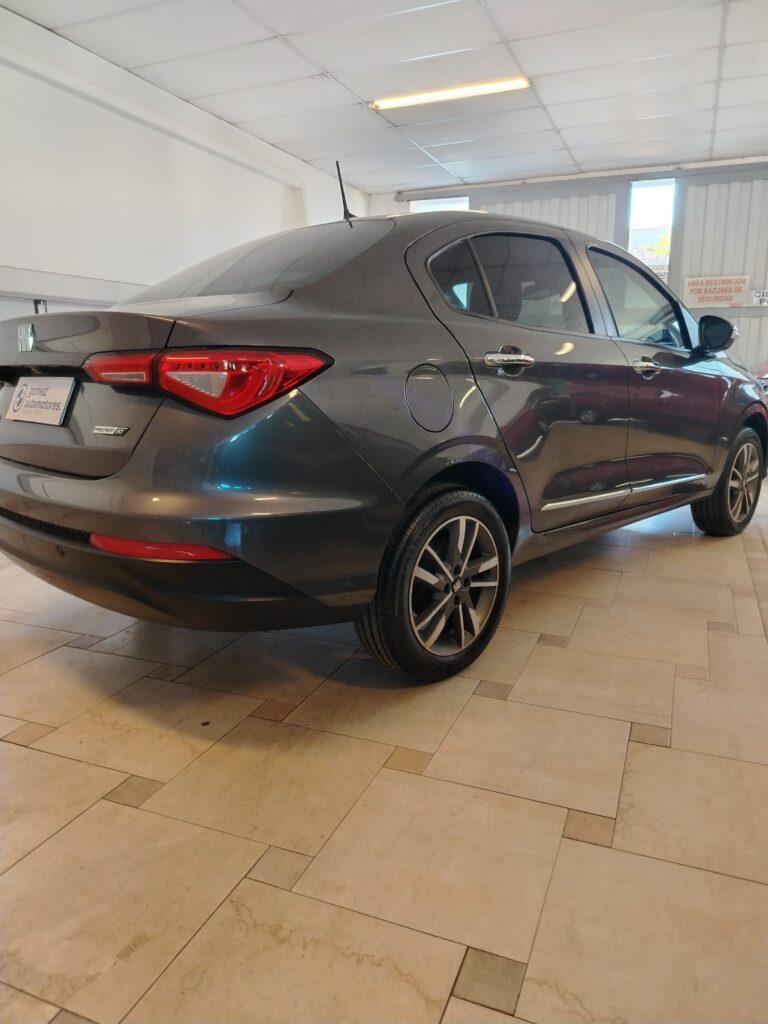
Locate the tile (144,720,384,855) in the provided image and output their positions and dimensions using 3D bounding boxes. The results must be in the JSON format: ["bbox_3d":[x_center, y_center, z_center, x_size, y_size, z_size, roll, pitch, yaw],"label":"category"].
[{"bbox_3d":[-0.260,0.640,1.714,0.447,0.010,0.447,4,13,22],"label":"tile"}]

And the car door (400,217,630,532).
[{"bbox_3d":[0.517,-0.452,2.475,0.220,1.050,1.130,11,17,44],"label":"car door"}]

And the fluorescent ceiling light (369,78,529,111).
[{"bbox_3d":[0.451,-3.043,5.173,1.190,0.060,0.080,3,13,19],"label":"fluorescent ceiling light"}]

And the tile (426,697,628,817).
[{"bbox_3d":[0.387,0.615,1.839,0.453,0.012,0.453,4,13,22],"label":"tile"}]

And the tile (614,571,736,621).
[{"bbox_3d":[1.200,0.368,2.965,0.454,0.012,0.454,4,13,22],"label":"tile"}]

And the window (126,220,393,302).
[{"bbox_3d":[-0.513,-0.826,2.435,1.180,0.115,0.700,11,40,44],"label":"window"}]

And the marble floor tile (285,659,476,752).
[{"bbox_3d":[0.007,0.558,2.081,0.447,0.010,0.447,4,13,22],"label":"marble floor tile"}]

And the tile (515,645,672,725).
[{"bbox_3d":[0.657,0.533,2.210,0.453,0.012,0.453,4,13,22],"label":"tile"}]

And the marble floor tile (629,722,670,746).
[{"bbox_3d":[0.704,0.592,1.872,0.097,0.010,0.097,4,13,22],"label":"marble floor tile"}]

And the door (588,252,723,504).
[{"bbox_3d":[1.194,-0.592,3.142,0.220,1.070,1.120,11,17,44],"label":"door"}]

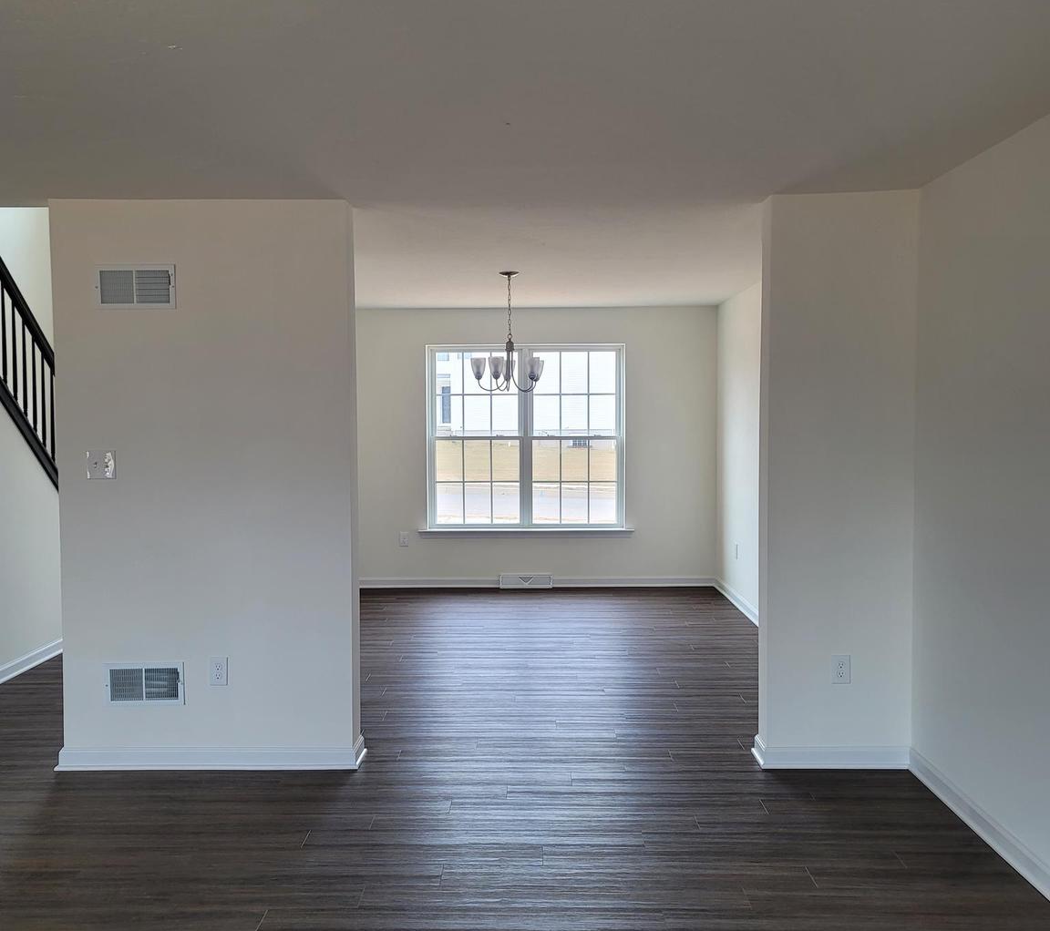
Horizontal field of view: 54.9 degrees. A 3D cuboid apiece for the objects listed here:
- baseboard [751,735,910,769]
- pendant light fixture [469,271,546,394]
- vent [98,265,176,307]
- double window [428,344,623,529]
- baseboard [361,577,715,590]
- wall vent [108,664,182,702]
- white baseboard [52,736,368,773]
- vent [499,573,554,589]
[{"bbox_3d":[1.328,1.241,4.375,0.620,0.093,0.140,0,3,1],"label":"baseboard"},{"bbox_3d":[-0.111,-0.857,6.551,0.490,0.770,0.490,0,3,1],"label":"pendant light fixture"},{"bbox_3d":[-1.640,-0.753,4.258,0.340,0.183,0.025,0,3,1],"label":"vent"},{"bbox_3d":[0.013,-0.245,8.793,1.706,1.602,0.100,0,3,1],"label":"double window"},{"bbox_3d":[0.063,1.024,8.825,3.233,0.090,0.025,0,3,1],"label":"baseboard"},{"bbox_3d":[-1.632,0.944,4.345,0.338,0.180,0.025,0,3,1],"label":"wall vent"},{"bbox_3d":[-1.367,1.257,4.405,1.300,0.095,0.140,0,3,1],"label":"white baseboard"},{"bbox_3d":[0.015,1.010,8.812,0.460,0.127,0.050,0,3,1],"label":"vent"}]

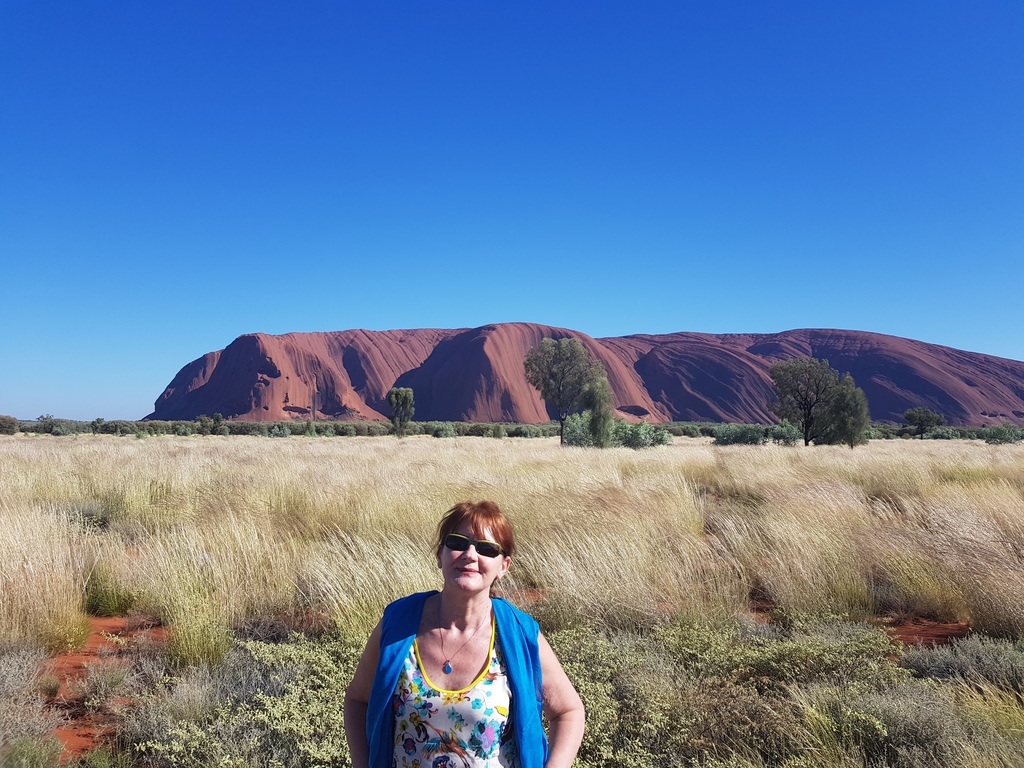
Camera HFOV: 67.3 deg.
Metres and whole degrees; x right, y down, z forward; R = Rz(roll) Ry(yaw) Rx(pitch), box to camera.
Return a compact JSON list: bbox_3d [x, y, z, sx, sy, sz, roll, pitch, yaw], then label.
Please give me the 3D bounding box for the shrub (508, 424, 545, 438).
[{"bbox_3d":[1.697,5.658,90.000,4.213,1.838,2.949,0,-3,0],"label":"shrub"}]

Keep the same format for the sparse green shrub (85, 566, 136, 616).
[{"bbox_3d":[-3.759,1.933,7.200,0.487,0.487,0.438,0,-3,0],"label":"sparse green shrub"}]

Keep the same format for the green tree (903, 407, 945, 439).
[{"bbox_3d":[52.561,5.056,98.000,5.097,4.377,4.587,0,-3,0],"label":"green tree"}]

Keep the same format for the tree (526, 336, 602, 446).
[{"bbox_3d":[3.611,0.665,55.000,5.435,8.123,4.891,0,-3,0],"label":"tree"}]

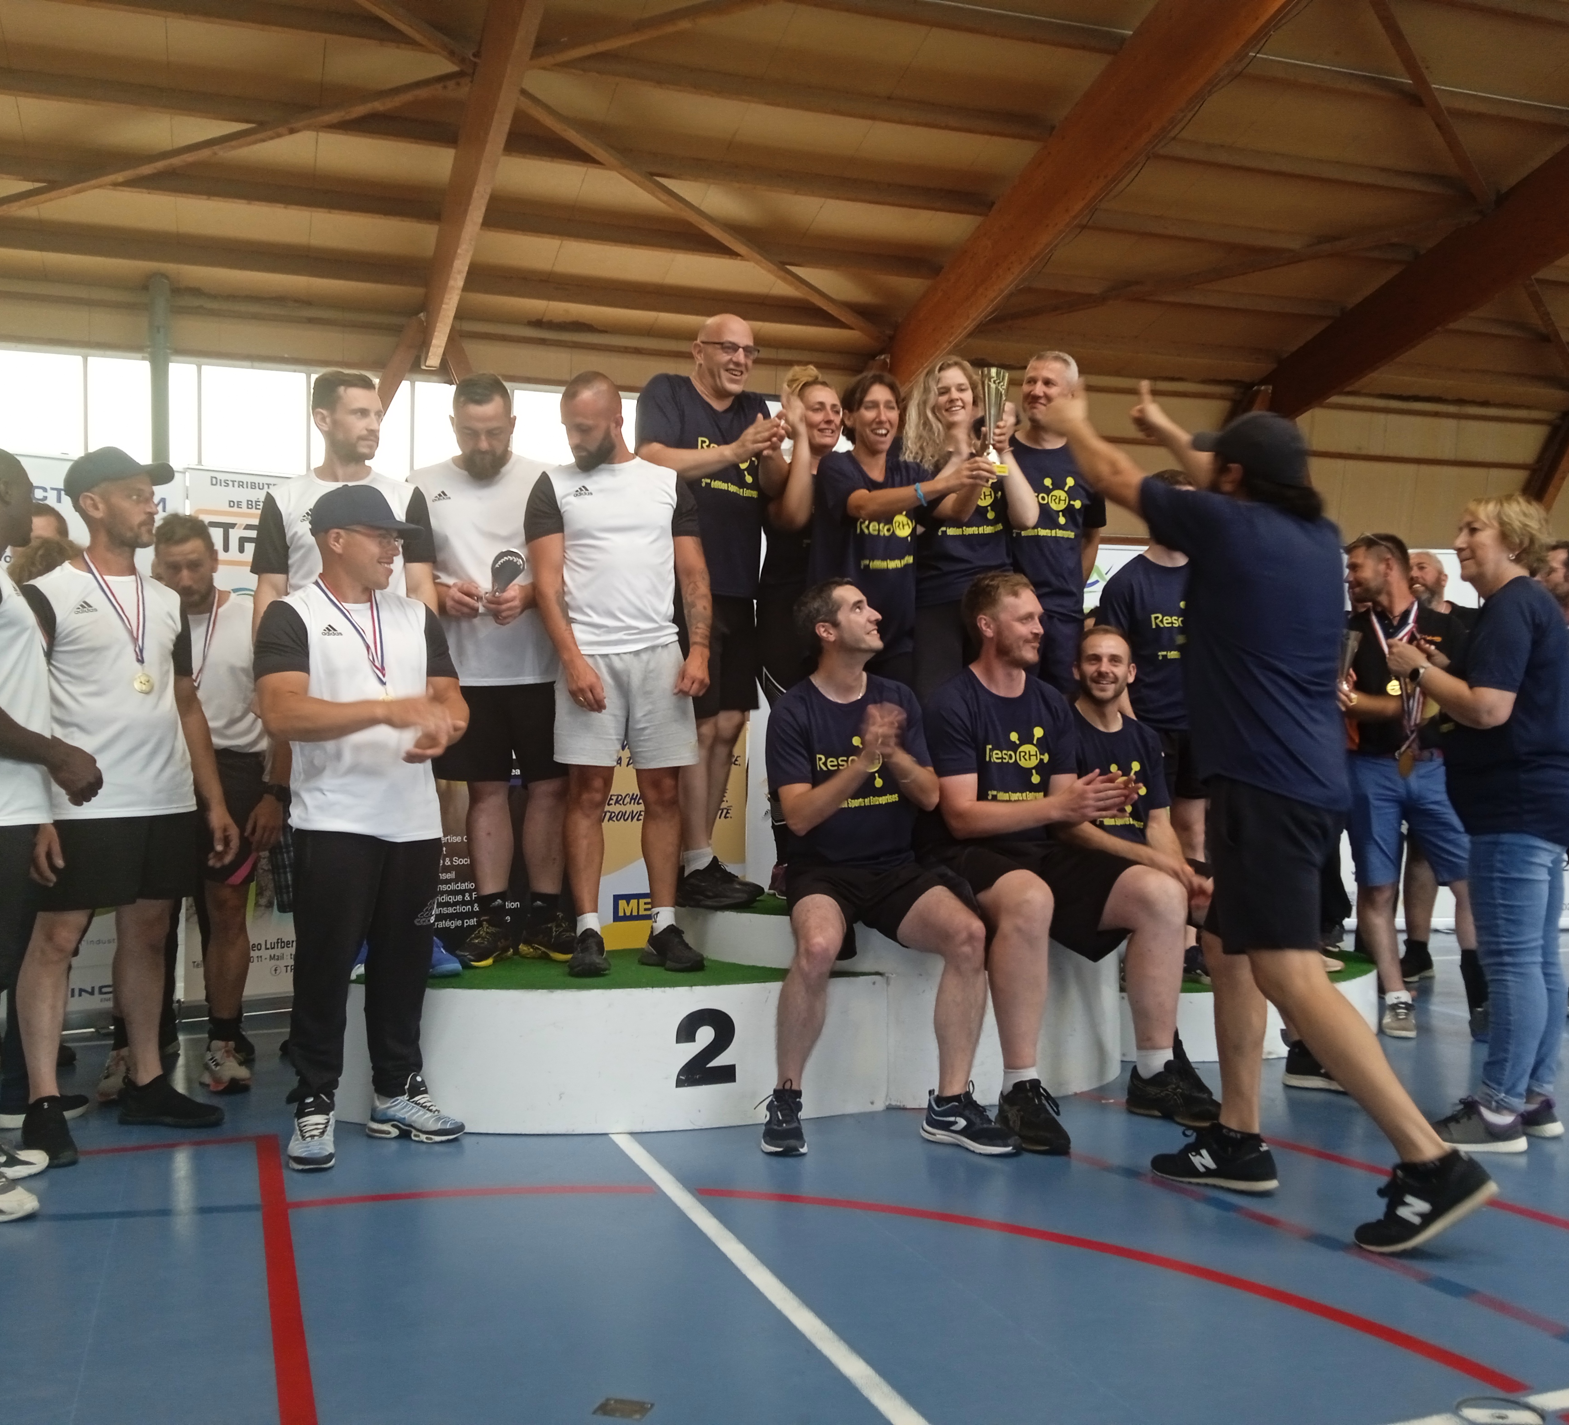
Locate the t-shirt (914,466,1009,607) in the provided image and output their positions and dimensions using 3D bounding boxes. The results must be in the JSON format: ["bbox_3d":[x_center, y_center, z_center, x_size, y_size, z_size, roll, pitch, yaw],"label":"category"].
[{"bbox_3d":[0.583,-0.579,4.930,0.420,0.520,0.270,0,-1,6],"label":"t-shirt"}]

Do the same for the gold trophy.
[{"bbox_3d":[0.618,-0.858,4.520,0.090,0.330,0.090,0,-1,-9],"label":"gold trophy"}]

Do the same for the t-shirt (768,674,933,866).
[{"bbox_3d":[0.182,0.171,4.430,0.470,0.560,0.320,0,-1,-9],"label":"t-shirt"}]

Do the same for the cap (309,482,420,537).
[{"bbox_3d":[-1.069,-0.517,3.910,0.270,0.140,0.180,2,-1,7],"label":"cap"}]

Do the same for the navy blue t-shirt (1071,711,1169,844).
[{"bbox_3d":[1.016,0.205,4.880,0.460,0.480,0.280,-3,8,-16],"label":"navy blue t-shirt"}]

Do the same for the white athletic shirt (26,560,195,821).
[{"bbox_3d":[-1.798,-0.057,4.070,0.490,0.690,0.290,1,-2,-44],"label":"white athletic shirt"}]

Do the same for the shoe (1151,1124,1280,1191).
[{"bbox_3d":[1.031,1.068,3.683,0.295,0.120,0.105,0,-1,20],"label":"shoe"}]

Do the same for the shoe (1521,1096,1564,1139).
[{"bbox_3d":[1.973,1.083,4.175,0.260,0.110,0.095,-1,-1,25],"label":"shoe"}]

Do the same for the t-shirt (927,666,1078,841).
[{"bbox_3d":[0.627,0.130,4.430,0.470,0.540,0.310,1,-2,-25],"label":"t-shirt"}]

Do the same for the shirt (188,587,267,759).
[{"bbox_3d":[-1.801,-0.126,4.750,0.440,0.530,0.270,0,-1,-7],"label":"shirt"}]

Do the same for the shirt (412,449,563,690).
[{"bbox_3d":[-0.943,-0.450,4.820,0.550,0.720,0.300,0,-1,-6],"label":"shirt"}]

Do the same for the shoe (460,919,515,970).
[{"bbox_3d":[-0.879,0.676,4.611,0.108,0.125,0.285,-1,-1,7],"label":"shoe"}]

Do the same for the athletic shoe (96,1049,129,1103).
[{"bbox_3d":[-1.942,1.062,4.558,0.110,0.120,0.290,0,-1,-7],"label":"athletic shoe"}]

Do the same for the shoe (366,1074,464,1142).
[{"bbox_3d":[-0.978,1.043,4.048,0.300,0.140,0.110,-1,-1,27],"label":"shoe"}]

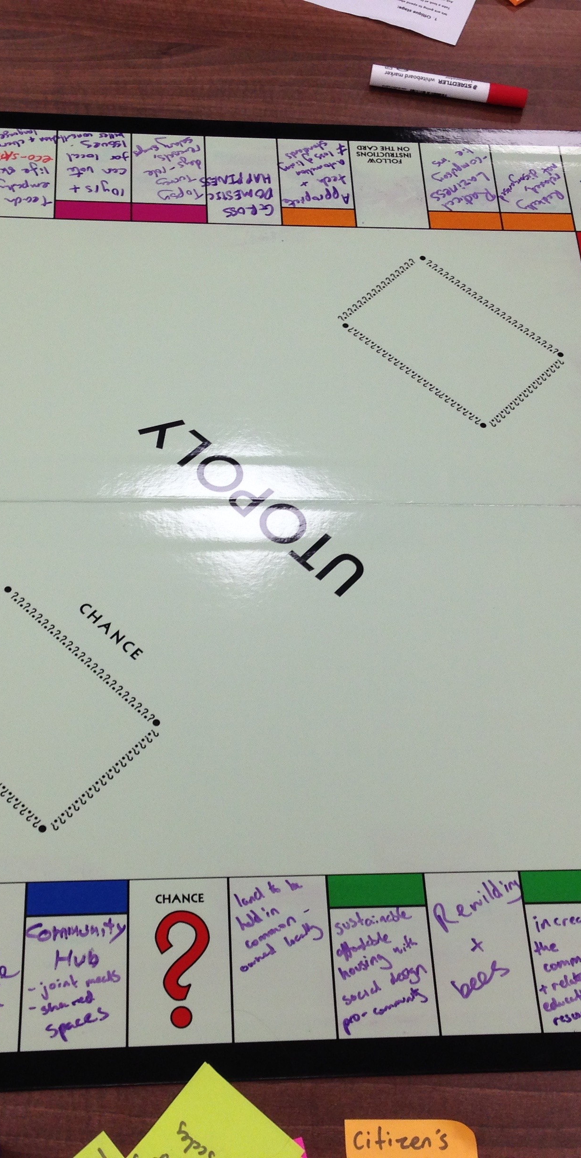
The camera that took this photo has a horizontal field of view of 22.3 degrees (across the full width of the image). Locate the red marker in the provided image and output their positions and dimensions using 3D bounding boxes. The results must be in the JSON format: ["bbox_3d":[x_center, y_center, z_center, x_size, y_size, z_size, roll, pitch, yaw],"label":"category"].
[{"bbox_3d":[0.144,-0.446,1.334,0.143,0.018,0.018,8,59,-1],"label":"red marker"}]

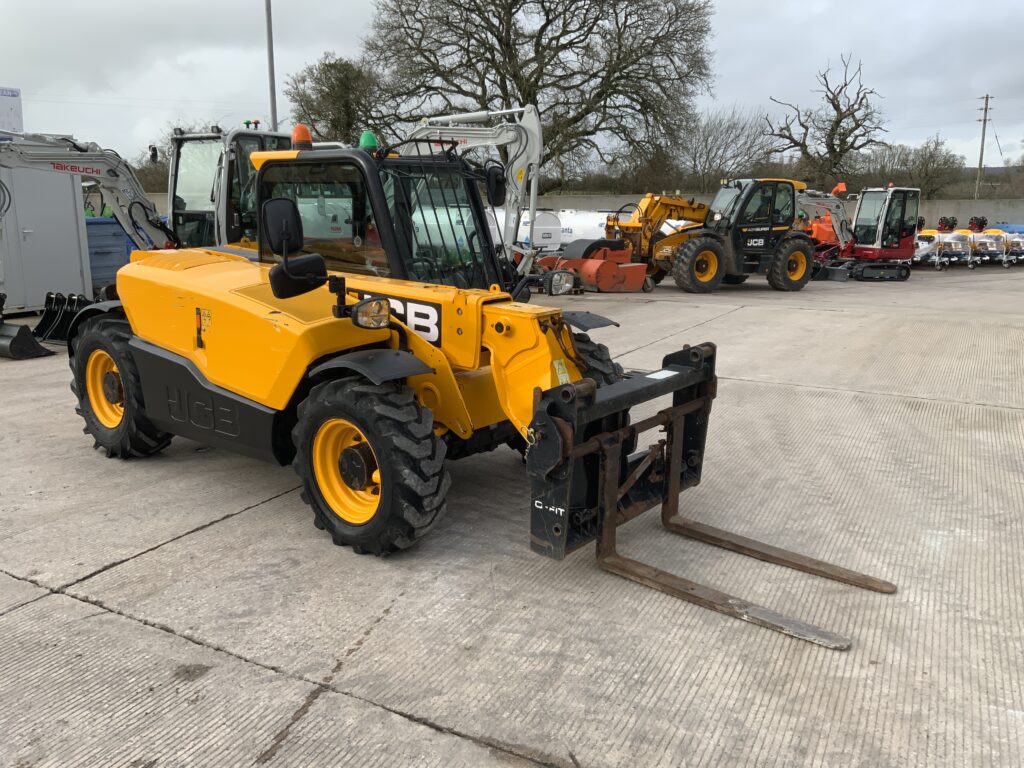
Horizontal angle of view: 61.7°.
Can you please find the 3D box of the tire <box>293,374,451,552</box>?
[{"bbox_3d":[-0.694,0.391,4.163,0.835,0.835,0.330,10,16,38],"label":"tire"}]

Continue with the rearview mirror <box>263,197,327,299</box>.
[{"bbox_3d":[-1.022,-0.641,4.030,0.270,0.460,0.170,-6,14,-26],"label":"rearview mirror"}]

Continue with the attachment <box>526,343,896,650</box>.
[{"bbox_3d":[1.016,0.402,3.858,1.310,0.940,1.360,10,16,38],"label":"attachment"}]

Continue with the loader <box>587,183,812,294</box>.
[{"bbox_3d":[4.513,-3.516,20.018,5.100,2.500,2.300,-6,13,-29],"label":"loader"}]

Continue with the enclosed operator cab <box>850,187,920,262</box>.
[{"bbox_3d":[9.765,-4.165,22.400,1.350,1.900,1.100,-6,13,-27],"label":"enclosed operator cab"}]

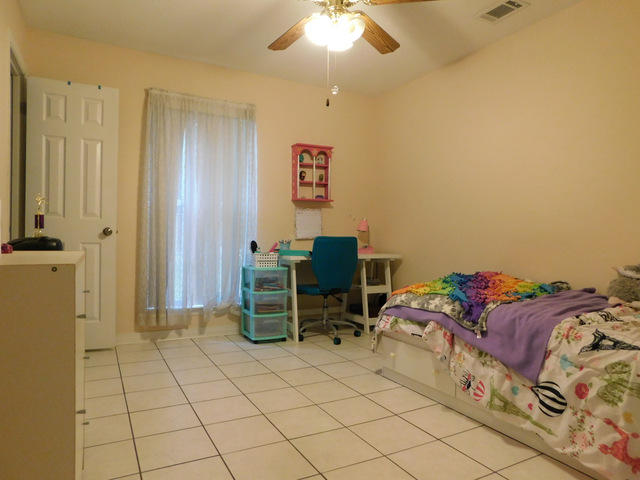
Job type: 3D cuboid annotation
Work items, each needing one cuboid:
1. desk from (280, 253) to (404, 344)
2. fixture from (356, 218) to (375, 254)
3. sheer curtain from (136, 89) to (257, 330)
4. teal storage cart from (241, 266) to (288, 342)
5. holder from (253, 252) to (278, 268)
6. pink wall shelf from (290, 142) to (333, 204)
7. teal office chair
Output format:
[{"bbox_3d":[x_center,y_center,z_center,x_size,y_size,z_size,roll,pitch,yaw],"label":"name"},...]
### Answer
[{"bbox_3d":[0.126,0.511,4.128,1.275,0.752,0.445,1,0,-28],"label":"desk"},{"bbox_3d":[0.470,-0.037,4.340,0.160,0.360,0.125,1,1,-42],"label":"fixture"},{"bbox_3d":[-1.044,-0.237,3.699,0.970,1.990,0.100,1,0,-28],"label":"sheer curtain"},{"bbox_3d":[-0.486,0.558,3.762,0.325,0.640,0.325,1,0,-28],"label":"teal storage cart"},{"bbox_3d":[-0.480,0.177,3.731,0.215,0.135,0.145,1,0,-28],"label":"holder"},{"bbox_3d":[-0.071,-0.647,4.192,0.405,0.540,0.130,1,0,-28],"label":"pink wall shelf"},{"bbox_3d":[0.062,0.425,3.884,0.580,0.926,0.580,1,0,-22],"label":"teal office chair"}]

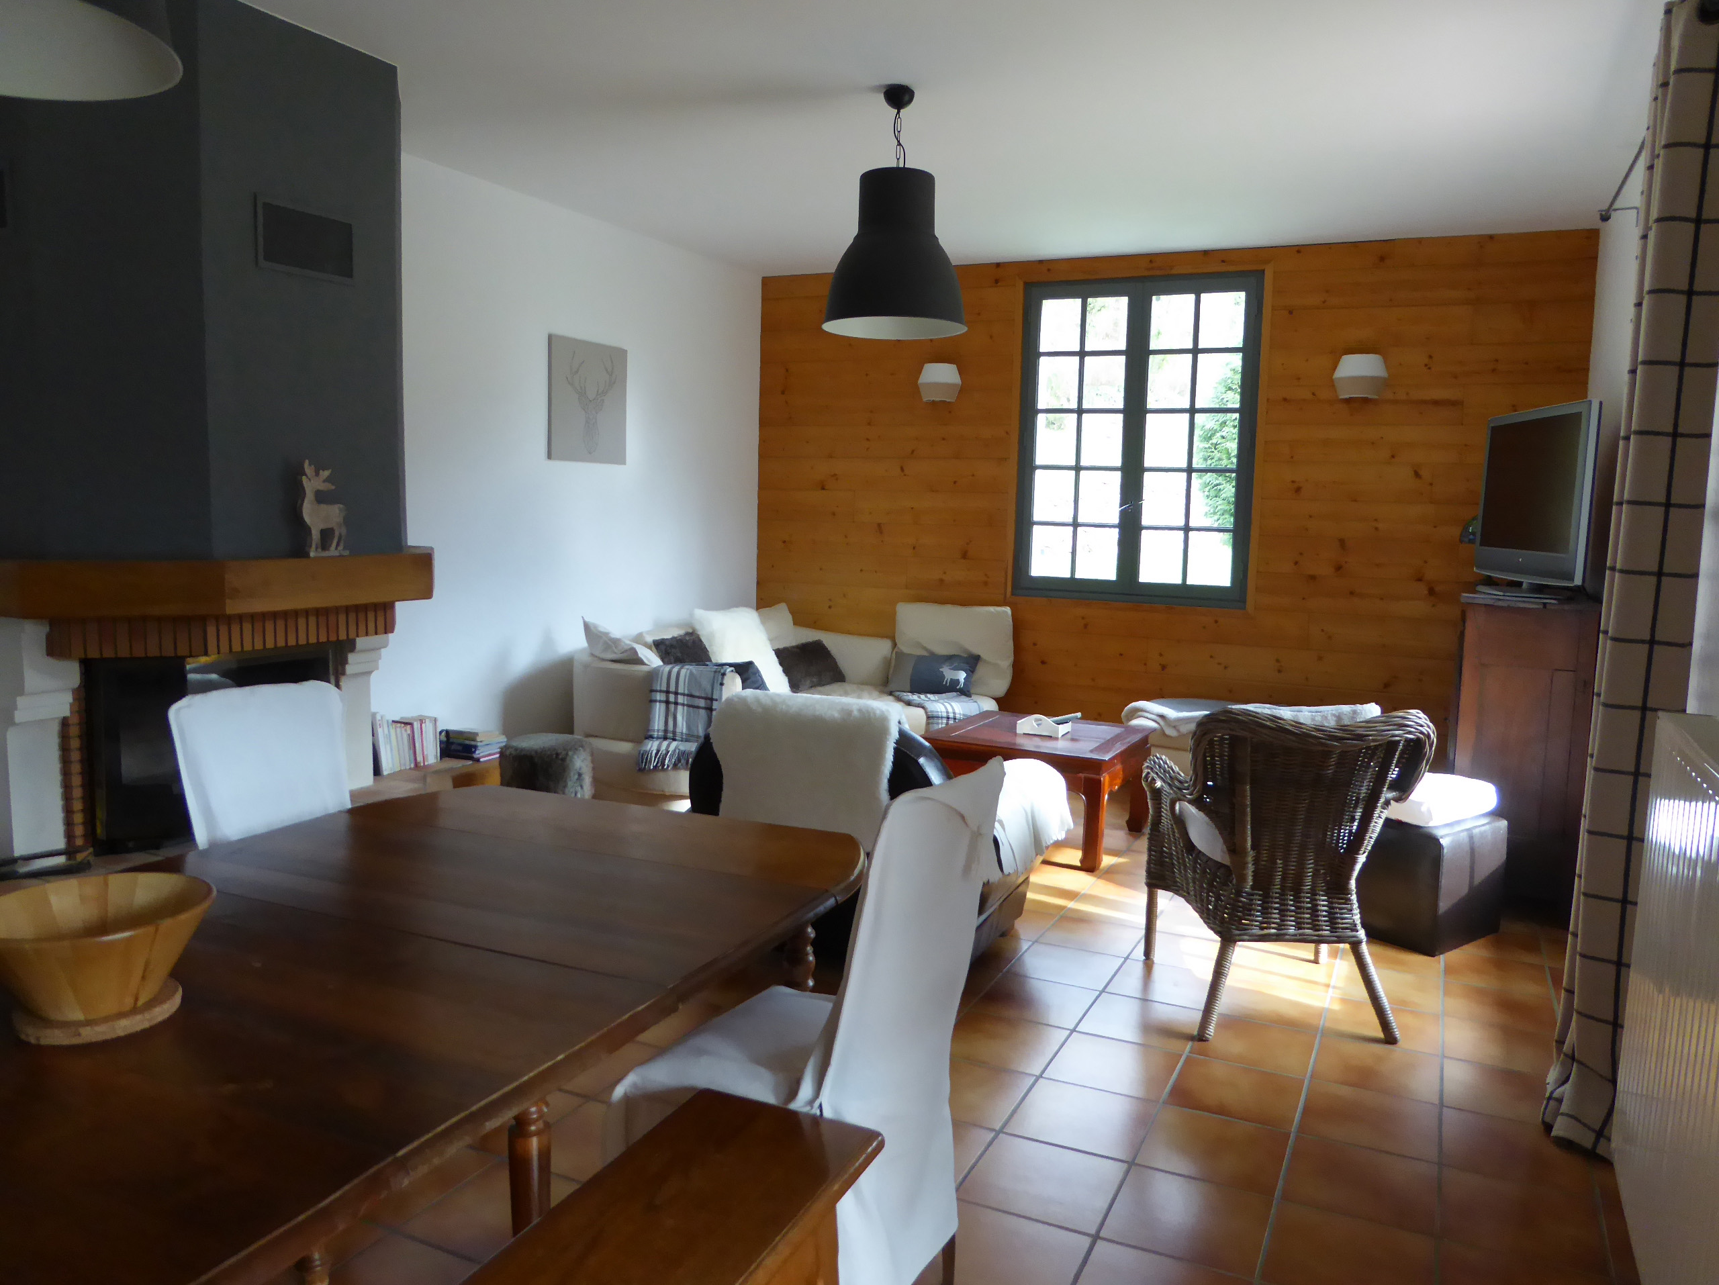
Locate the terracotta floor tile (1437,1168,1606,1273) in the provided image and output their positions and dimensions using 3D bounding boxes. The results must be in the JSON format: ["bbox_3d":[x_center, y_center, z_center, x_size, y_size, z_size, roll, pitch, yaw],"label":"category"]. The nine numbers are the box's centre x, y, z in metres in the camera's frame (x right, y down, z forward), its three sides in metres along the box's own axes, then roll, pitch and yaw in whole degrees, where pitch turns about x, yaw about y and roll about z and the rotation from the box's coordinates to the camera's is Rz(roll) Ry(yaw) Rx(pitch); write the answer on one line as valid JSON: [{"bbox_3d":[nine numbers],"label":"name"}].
[{"bbox_3d":[1.350,1.183,2.532,0.295,0.010,0.295,4,7,25],"label":"terracotta floor tile"}]

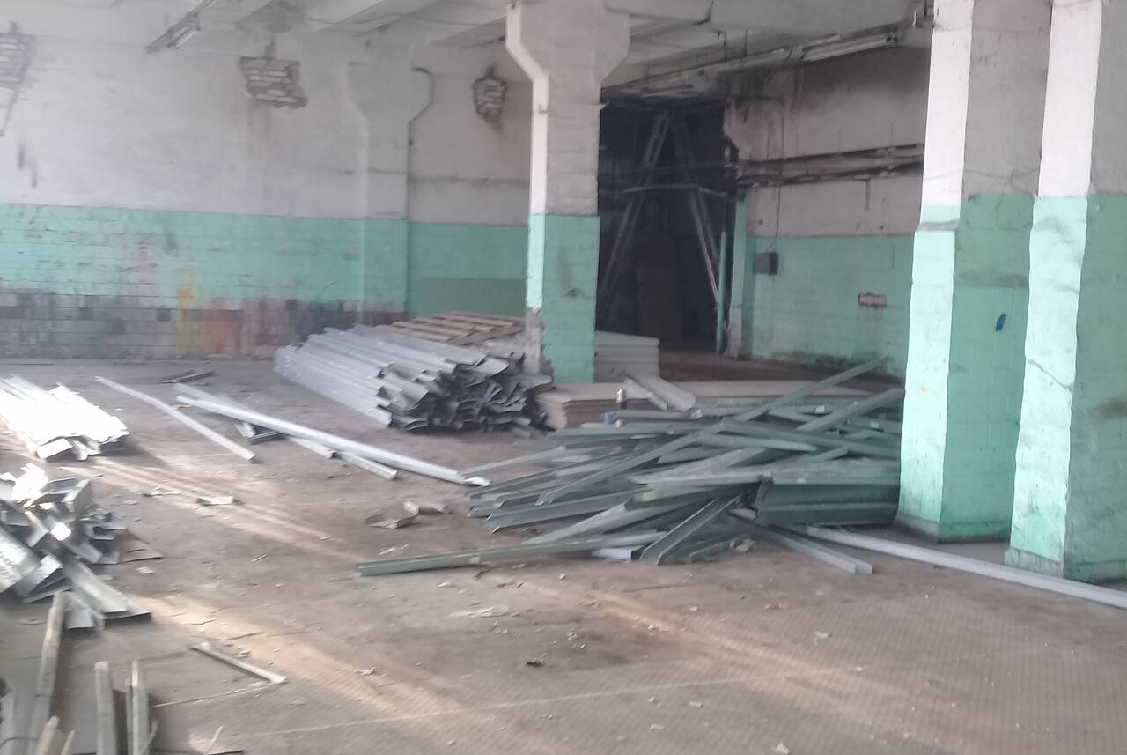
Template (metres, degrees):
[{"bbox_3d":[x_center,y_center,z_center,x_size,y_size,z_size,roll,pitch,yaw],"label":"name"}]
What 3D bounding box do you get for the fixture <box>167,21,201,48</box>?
[{"bbox_3d":[-4.133,-3.723,14.646,0.145,0.130,1.500,-1,6,-25],"label":"fixture"}]

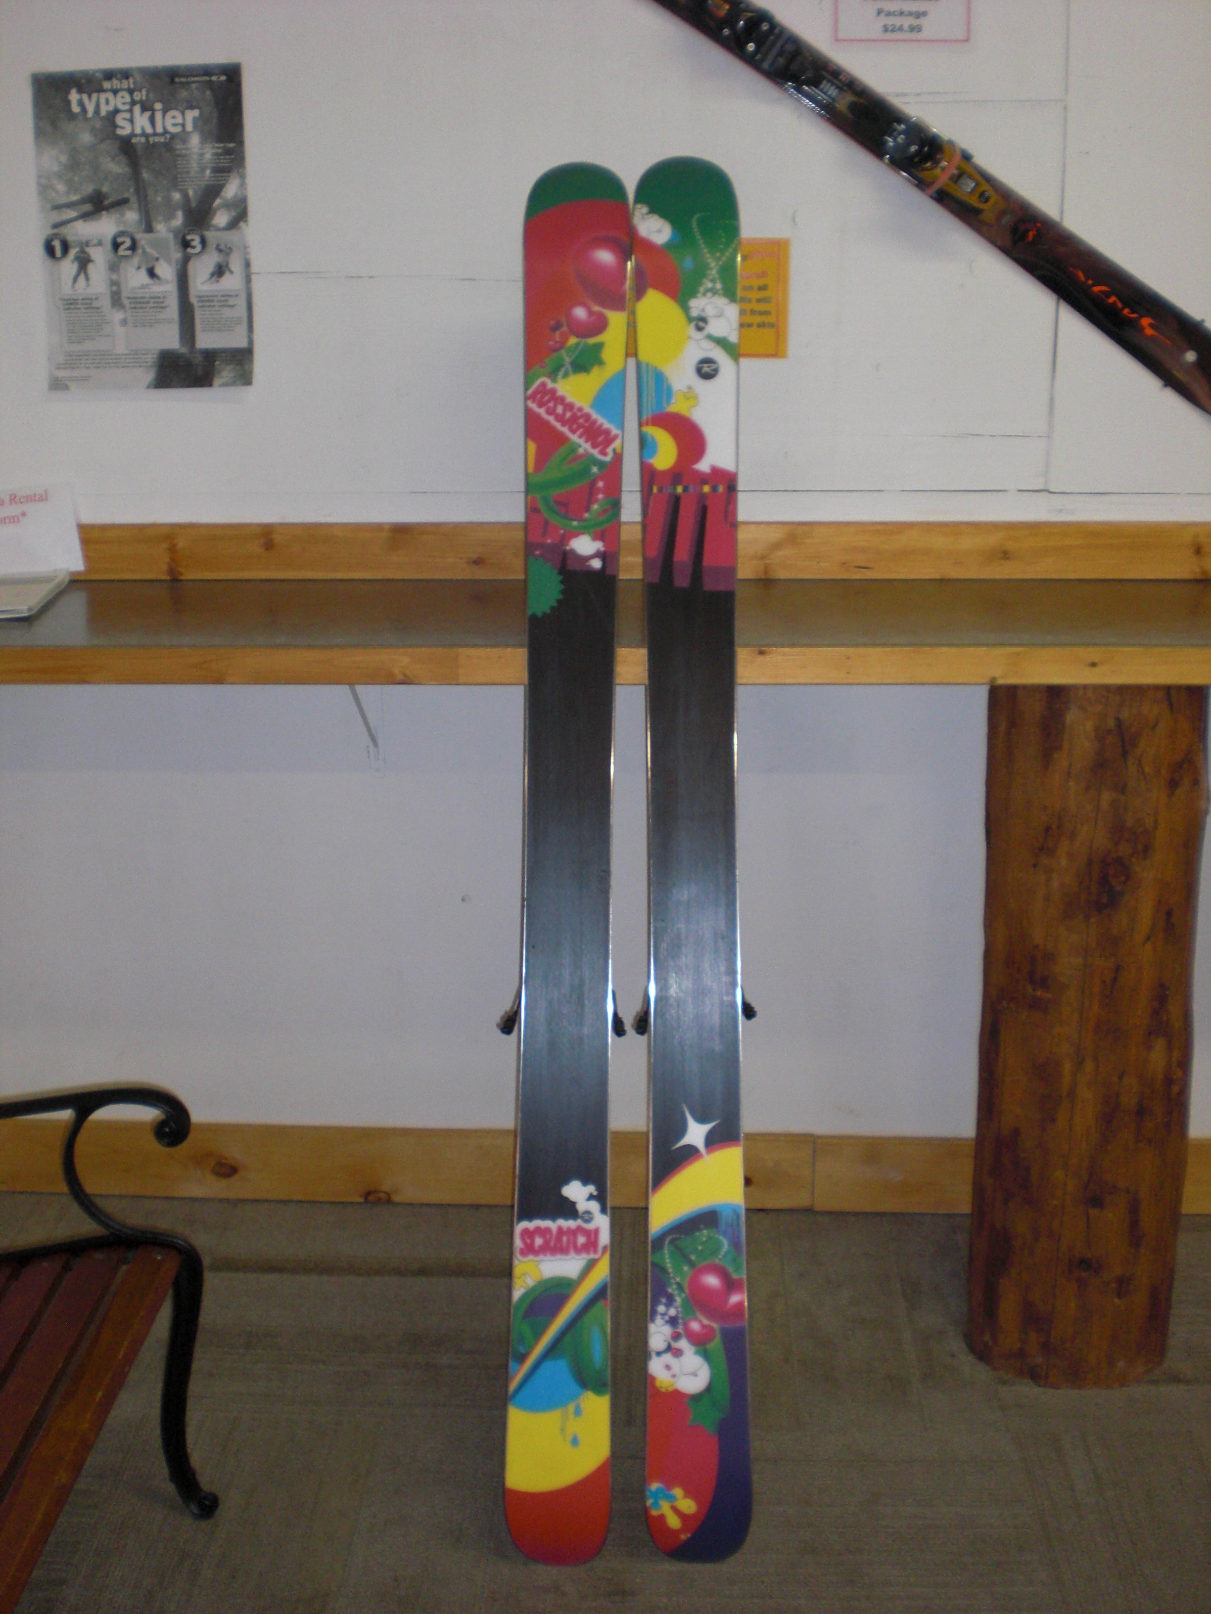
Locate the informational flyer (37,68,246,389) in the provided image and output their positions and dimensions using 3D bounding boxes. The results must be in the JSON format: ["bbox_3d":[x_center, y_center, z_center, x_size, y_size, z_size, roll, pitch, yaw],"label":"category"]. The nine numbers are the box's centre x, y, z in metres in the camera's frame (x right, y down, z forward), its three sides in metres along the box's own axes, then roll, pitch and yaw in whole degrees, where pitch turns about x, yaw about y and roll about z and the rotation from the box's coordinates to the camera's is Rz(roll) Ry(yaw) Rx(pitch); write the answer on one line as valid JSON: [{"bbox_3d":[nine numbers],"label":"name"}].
[{"bbox_3d":[-0.688,-0.857,2.638,0.311,0.455,0.008,0,13,3],"label":"informational flyer"}]

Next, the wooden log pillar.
[{"bbox_3d":[0.654,0.267,2.429,0.290,1.000,0.290,0,13,3],"label":"wooden log pillar"}]

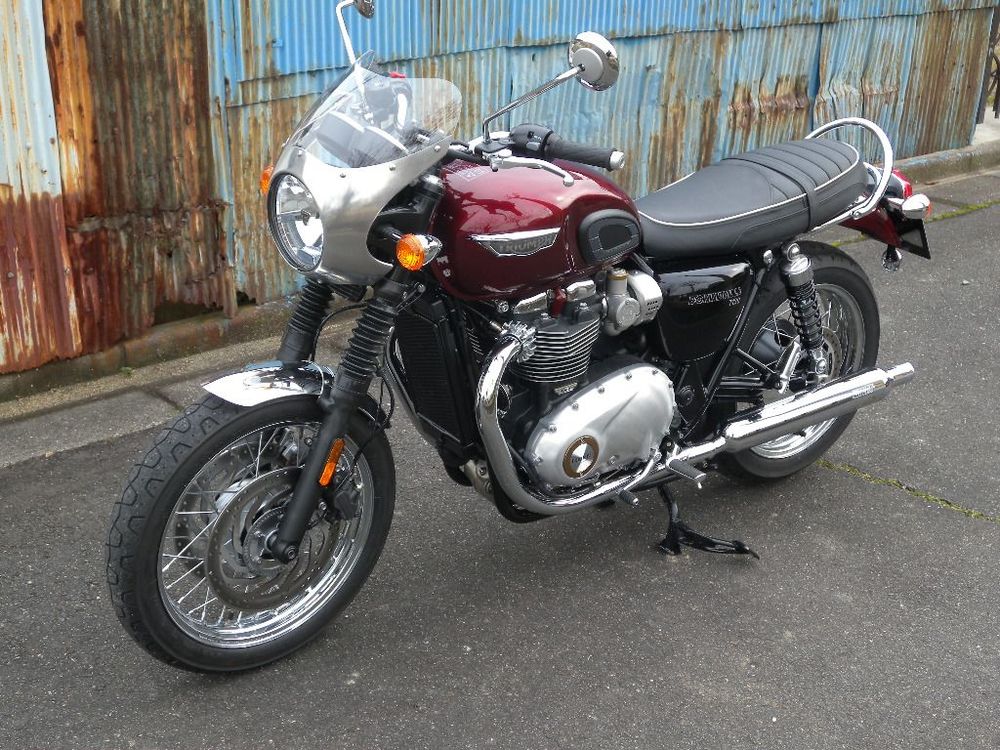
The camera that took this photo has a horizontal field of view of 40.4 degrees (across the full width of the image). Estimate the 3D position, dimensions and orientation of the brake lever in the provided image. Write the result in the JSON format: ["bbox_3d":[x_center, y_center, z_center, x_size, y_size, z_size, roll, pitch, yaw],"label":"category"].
[{"bbox_3d":[0.053,-0.364,2.401,0.185,0.030,0.050,24,33,34],"label":"brake lever"}]

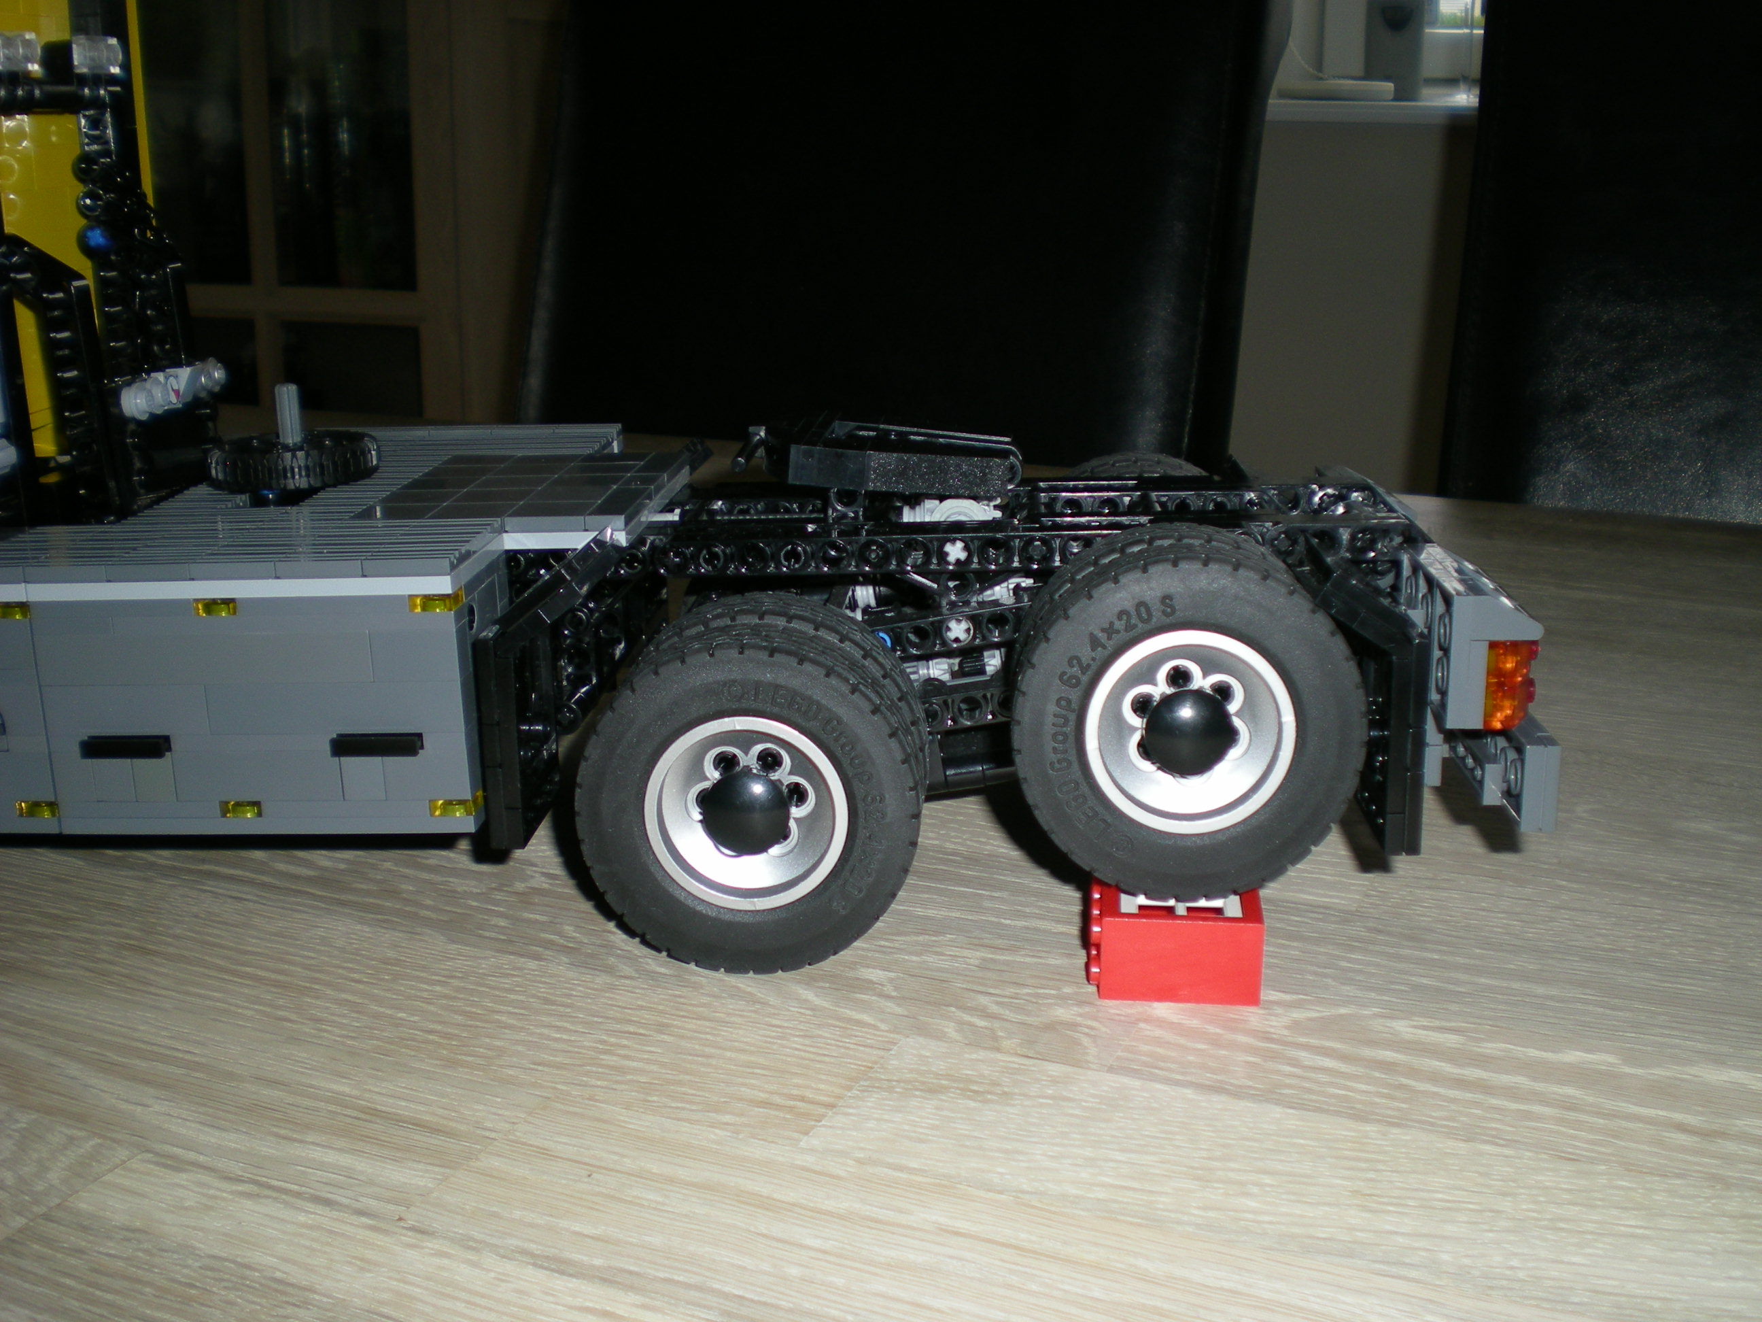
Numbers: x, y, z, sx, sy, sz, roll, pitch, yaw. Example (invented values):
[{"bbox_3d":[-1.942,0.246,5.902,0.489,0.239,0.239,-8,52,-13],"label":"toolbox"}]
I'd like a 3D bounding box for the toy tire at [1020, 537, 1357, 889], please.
[{"bbox_3d":[0.057,0.009,0.366,0.062,0.062,0.041,1,16,3],"label":"toy tire"}]

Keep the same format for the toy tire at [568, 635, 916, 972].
[{"bbox_3d":[-0.024,0.025,0.360,0.062,0.062,0.020,1,16,3],"label":"toy tire"}]

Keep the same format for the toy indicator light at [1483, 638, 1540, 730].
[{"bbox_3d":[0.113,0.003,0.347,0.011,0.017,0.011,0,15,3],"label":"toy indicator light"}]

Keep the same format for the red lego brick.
[{"bbox_3d":[0.055,0.050,0.361,0.030,0.016,0.032,2,16,6],"label":"red lego brick"}]

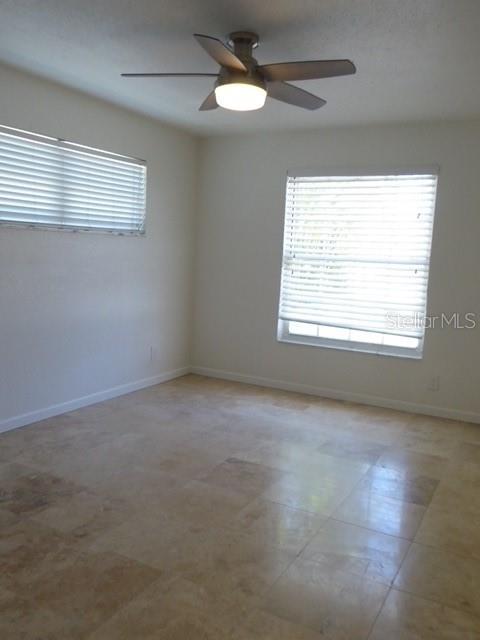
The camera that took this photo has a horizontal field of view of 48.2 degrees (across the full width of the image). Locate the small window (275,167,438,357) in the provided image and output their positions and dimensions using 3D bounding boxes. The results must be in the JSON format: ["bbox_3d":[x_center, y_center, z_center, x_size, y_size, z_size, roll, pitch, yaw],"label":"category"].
[{"bbox_3d":[1.017,-0.619,4.814,1.330,1.400,0.060,7,8,28],"label":"small window"}]

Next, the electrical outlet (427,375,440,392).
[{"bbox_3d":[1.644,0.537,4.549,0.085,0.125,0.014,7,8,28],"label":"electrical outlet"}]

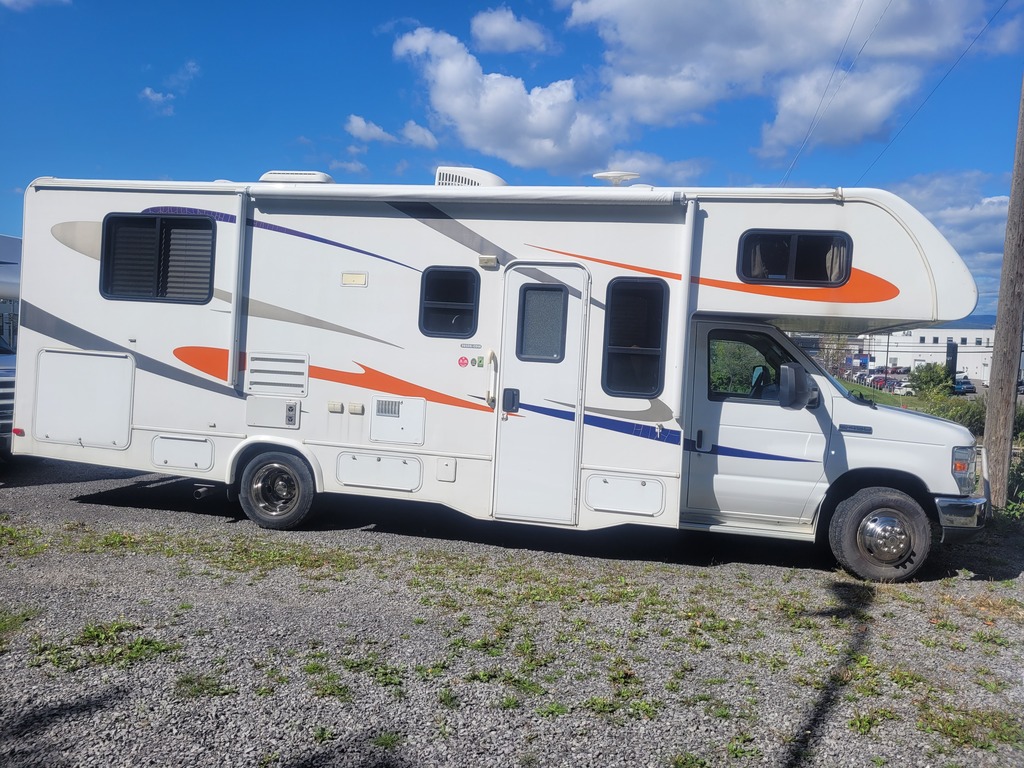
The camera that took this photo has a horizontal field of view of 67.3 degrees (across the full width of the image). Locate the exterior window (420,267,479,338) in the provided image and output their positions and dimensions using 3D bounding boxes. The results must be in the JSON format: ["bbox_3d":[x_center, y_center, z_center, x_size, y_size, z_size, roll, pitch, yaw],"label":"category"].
[{"bbox_3d":[-0.500,-0.659,6.232,0.491,0.582,0.050,4,1,12],"label":"exterior window"}]

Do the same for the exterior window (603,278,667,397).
[{"bbox_3d":[0.952,-0.354,5.934,0.485,0.931,0.050,4,1,12],"label":"exterior window"}]

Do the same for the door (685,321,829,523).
[{"bbox_3d":[1.964,0.297,6.059,1.052,1.536,0.200,4,1,12],"label":"door"}]

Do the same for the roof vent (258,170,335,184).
[{"bbox_3d":[-1.943,-1.831,6.928,0.600,0.170,0.320,4,1,12],"label":"roof vent"}]

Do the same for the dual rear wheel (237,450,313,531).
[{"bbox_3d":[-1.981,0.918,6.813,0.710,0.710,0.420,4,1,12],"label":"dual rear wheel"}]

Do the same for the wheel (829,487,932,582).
[{"bbox_3d":[2.830,1.140,5.933,0.720,0.720,0.240,4,1,2],"label":"wheel"}]

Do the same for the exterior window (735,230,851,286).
[{"bbox_3d":[2.091,-0.931,5.697,0.805,0.417,0.050,4,1,12],"label":"exterior window"}]

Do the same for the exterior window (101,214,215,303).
[{"bbox_3d":[-3.110,-1.102,6.768,1.127,0.775,0.050,4,1,12],"label":"exterior window"}]

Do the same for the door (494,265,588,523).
[{"bbox_3d":[0.231,0.071,6.089,0.684,2.058,0.070,4,1,12],"label":"door"}]

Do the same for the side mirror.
[{"bbox_3d":[2.127,0.019,5.770,0.190,0.335,0.240,4,1,12],"label":"side mirror"}]

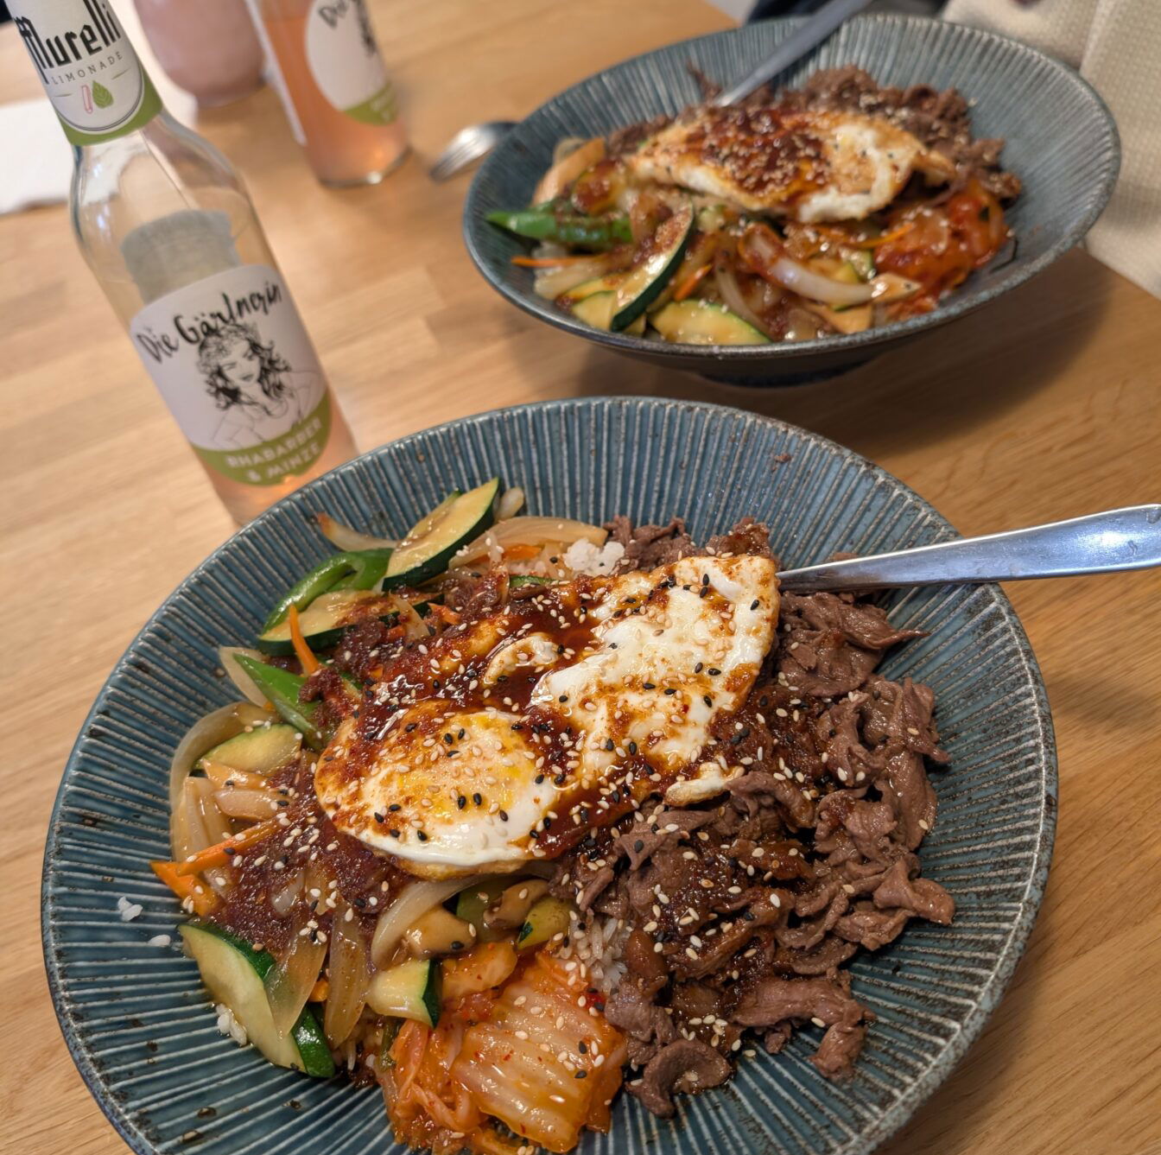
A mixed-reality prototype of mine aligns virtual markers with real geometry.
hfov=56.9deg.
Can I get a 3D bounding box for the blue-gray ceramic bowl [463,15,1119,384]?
[{"bbox_3d":[0.084,-0.146,0.456,0.253,0.070,0.253,-7,48,8],"label":"blue-gray ceramic bowl"}]

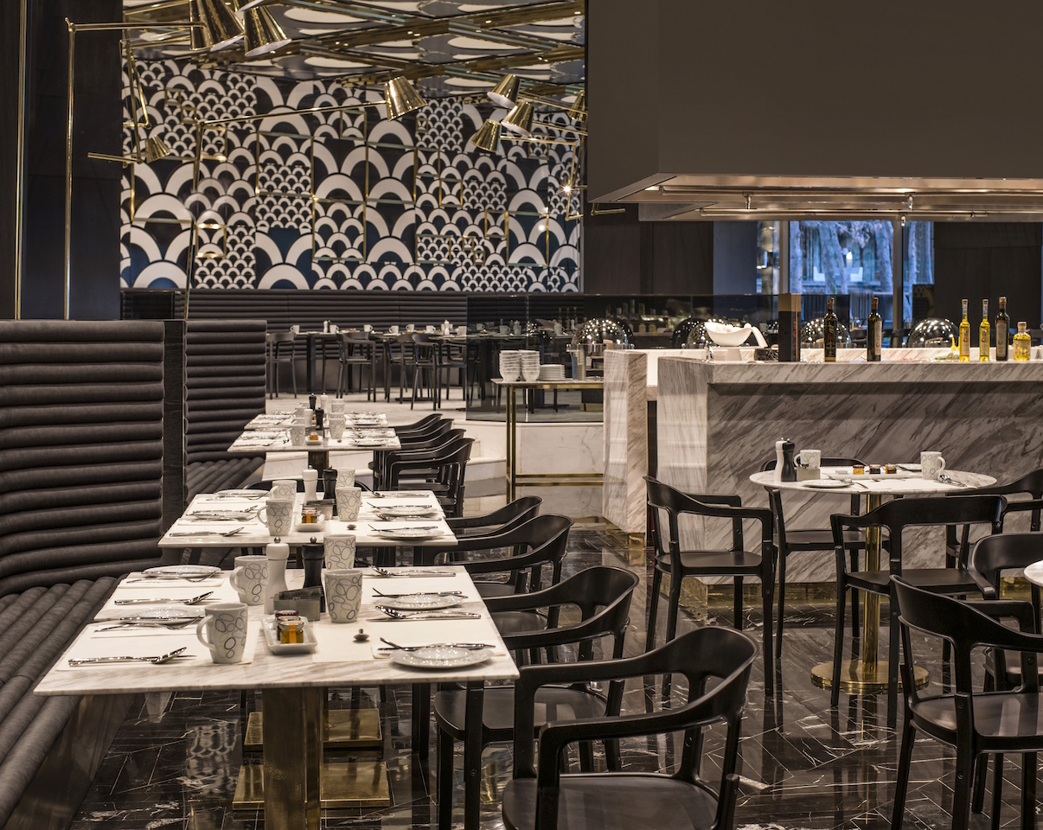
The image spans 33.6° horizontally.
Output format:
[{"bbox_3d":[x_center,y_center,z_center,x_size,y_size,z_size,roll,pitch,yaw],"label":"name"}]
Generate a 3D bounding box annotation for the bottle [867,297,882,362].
[{"bbox_3d":[1.709,-0.415,8.380,0.071,0.314,0.071,0,3,0],"label":"bottle"}]

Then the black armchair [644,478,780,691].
[{"bbox_3d":[0.654,0.602,6.292,0.455,0.765,0.525,0,3,-5],"label":"black armchair"}]

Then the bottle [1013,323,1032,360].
[{"bbox_3d":[2.403,-0.353,8.295,0.083,0.186,0.083,0,3,0],"label":"bottle"}]

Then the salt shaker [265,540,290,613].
[{"bbox_3d":[-0.505,0.333,3.582,0.054,0.156,0.054,0,3,0],"label":"salt shaker"}]

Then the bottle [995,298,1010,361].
[{"bbox_3d":[2.310,-0.414,8.292,0.066,0.312,0.066,0,3,0],"label":"bottle"}]

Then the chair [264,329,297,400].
[{"bbox_3d":[-2.862,-0.565,19.628,0.480,0.760,0.530,2,4,40],"label":"chair"}]

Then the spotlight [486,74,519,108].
[{"bbox_3d":[-0.118,-2.308,12.300,0.235,0.190,0.235,29,-4,-13],"label":"spotlight"}]

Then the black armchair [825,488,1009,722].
[{"bbox_3d":[1.350,0.629,5.784,0.525,0.765,0.455,-1,3,-14],"label":"black armchair"}]

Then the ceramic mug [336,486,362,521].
[{"bbox_3d":[-0.524,0.269,5.230,0.080,0.097,0.100,0,3,0],"label":"ceramic mug"}]

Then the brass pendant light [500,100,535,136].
[{"bbox_3d":[-0.029,-2.146,12.500,0.230,0.220,0.230,20,-2,0],"label":"brass pendant light"}]

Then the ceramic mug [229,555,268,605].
[{"bbox_3d":[-0.566,0.345,3.575,0.100,0.096,0.075,-3,4,-43],"label":"ceramic mug"}]

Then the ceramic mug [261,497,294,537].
[{"bbox_3d":[-0.675,0.282,4.731,0.100,0.096,0.075,-1,3,-14],"label":"ceramic mug"}]

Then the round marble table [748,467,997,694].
[{"bbox_3d":[1.312,0.613,6.468,0.905,0.755,0.905,0,3,0],"label":"round marble table"}]

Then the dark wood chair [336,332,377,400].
[{"bbox_3d":[-1.819,-0.537,18.979,0.480,0.760,0.530,-1,3,-15],"label":"dark wood chair"}]

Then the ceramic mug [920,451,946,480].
[{"bbox_3d":[1.503,0.186,6.287,0.100,0.096,0.075,2,4,37],"label":"ceramic mug"}]

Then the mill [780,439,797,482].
[{"bbox_3d":[0.960,0.162,6.212,0.053,0.151,0.053,0,3,0],"label":"mill"}]

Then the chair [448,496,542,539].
[{"bbox_3d":[-0.158,0.661,5.659,0.480,0.760,0.530,-1,3,-6],"label":"chair"}]

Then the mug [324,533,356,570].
[{"bbox_3d":[-0.425,0.334,4.059,0.080,0.097,0.100,-1,3,-3],"label":"mug"}]

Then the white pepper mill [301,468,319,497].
[{"bbox_3d":[-0.650,0.235,5.326,0.054,0.156,0.054,0,3,0],"label":"white pepper mill"}]

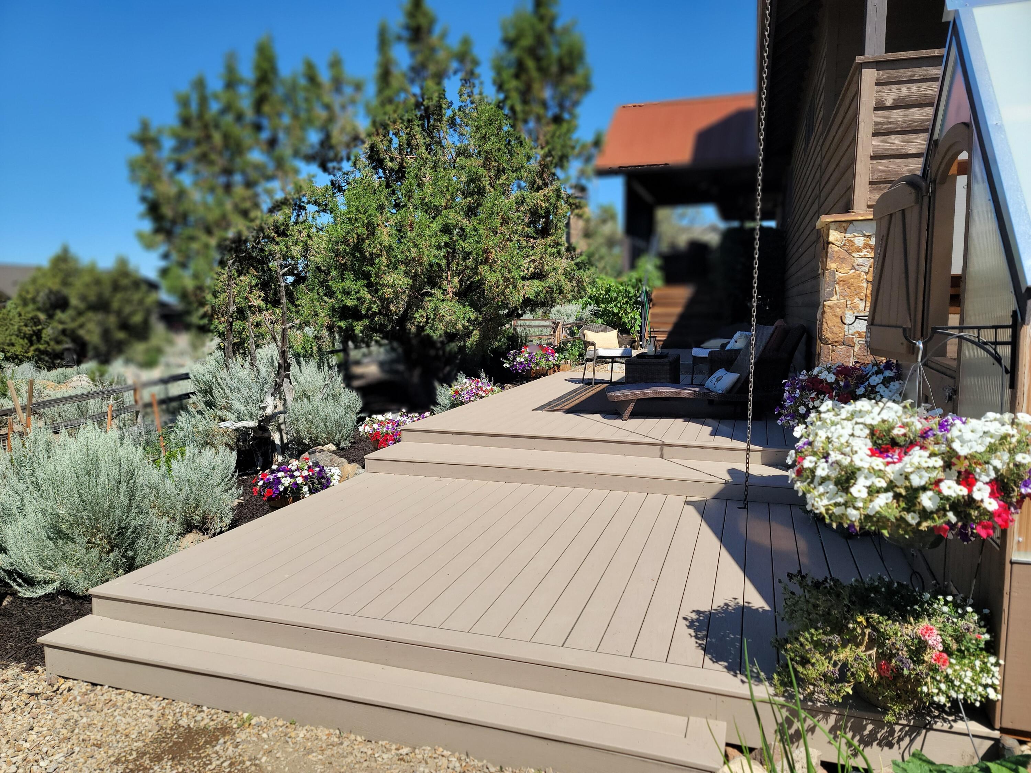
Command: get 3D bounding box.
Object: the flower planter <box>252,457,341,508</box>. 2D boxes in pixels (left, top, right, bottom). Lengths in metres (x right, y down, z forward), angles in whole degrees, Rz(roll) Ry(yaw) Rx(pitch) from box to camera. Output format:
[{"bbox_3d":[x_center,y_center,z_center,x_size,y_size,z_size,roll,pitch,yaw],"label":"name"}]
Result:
[{"bbox_3d":[-1.707,0.762,5.800,0.670,0.450,0.620,-2,7,-17],"label":"flower planter"}]

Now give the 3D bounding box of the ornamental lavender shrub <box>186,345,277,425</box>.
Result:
[{"bbox_3d":[-3.308,0.042,8.700,1.060,1.050,1.000,-2,7,-21],"label":"ornamental lavender shrub"}]

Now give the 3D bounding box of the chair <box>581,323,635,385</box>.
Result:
[{"bbox_3d":[1.311,-0.467,10.728,0.670,0.870,0.640,-2,7,-19],"label":"chair"}]

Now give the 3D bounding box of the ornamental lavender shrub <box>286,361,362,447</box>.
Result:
[{"bbox_3d":[-2.064,0.195,8.000,0.820,0.980,0.820,-2,7,-14],"label":"ornamental lavender shrub"}]

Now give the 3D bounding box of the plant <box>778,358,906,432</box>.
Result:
[{"bbox_3d":[2.112,0.076,4.850,0.800,0.500,0.750,3,7,24],"label":"plant"}]

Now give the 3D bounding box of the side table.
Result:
[{"bbox_3d":[1.837,-0.165,9.931,0.550,0.455,1.080,2,7,18],"label":"side table"}]

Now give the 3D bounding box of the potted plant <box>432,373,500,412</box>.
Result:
[{"bbox_3d":[-0.602,0.075,9.200,0.800,0.500,0.700,0,7,-4],"label":"potted plant"}]

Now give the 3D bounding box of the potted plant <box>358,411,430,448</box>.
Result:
[{"bbox_3d":[-1.221,0.450,7.500,0.690,0.430,0.620,-1,7,-9],"label":"potted plant"}]

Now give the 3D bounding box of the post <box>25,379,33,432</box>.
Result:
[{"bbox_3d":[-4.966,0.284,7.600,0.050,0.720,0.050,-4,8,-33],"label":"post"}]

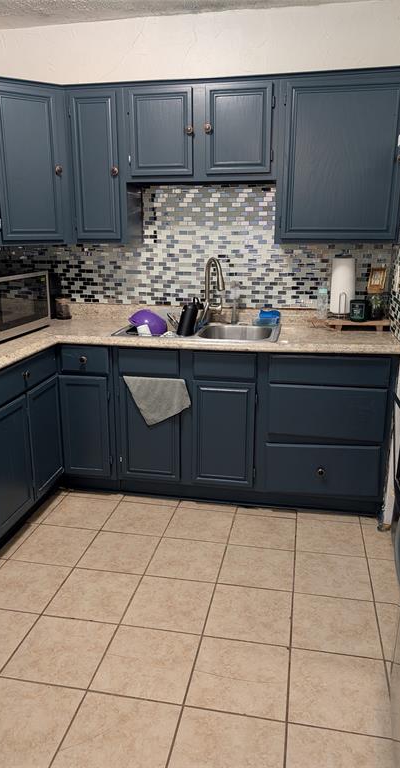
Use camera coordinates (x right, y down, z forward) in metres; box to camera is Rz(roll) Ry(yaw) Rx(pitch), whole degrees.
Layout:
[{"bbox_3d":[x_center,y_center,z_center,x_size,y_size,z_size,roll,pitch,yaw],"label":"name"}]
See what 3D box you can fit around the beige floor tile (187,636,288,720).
[{"bbox_3d":[0.136,0.963,1.754,0.308,0.012,0.300,3,15,11],"label":"beige floor tile"}]

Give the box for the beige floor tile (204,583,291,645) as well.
[{"bbox_3d":[0.194,0.884,2.043,0.308,0.012,0.300,3,15,11],"label":"beige floor tile"}]

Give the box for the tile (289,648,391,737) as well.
[{"bbox_3d":[0.444,0.977,1.696,0.308,0.012,0.300,3,15,11],"label":"tile"}]

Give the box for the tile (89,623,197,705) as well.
[{"bbox_3d":[-0.172,0.949,1.813,0.308,0.012,0.300,3,15,11],"label":"tile"}]

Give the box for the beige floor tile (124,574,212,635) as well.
[{"bbox_3d":[-0.113,0.860,2.079,0.305,0.010,0.302,3,16,11],"label":"beige floor tile"}]

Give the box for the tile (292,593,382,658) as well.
[{"bbox_3d":[0.498,0.888,1.962,0.305,0.010,0.302,3,16,11],"label":"tile"}]

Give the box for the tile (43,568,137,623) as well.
[{"bbox_3d":[-0.422,0.856,2.161,0.308,0.012,0.300,3,15,11],"label":"tile"}]

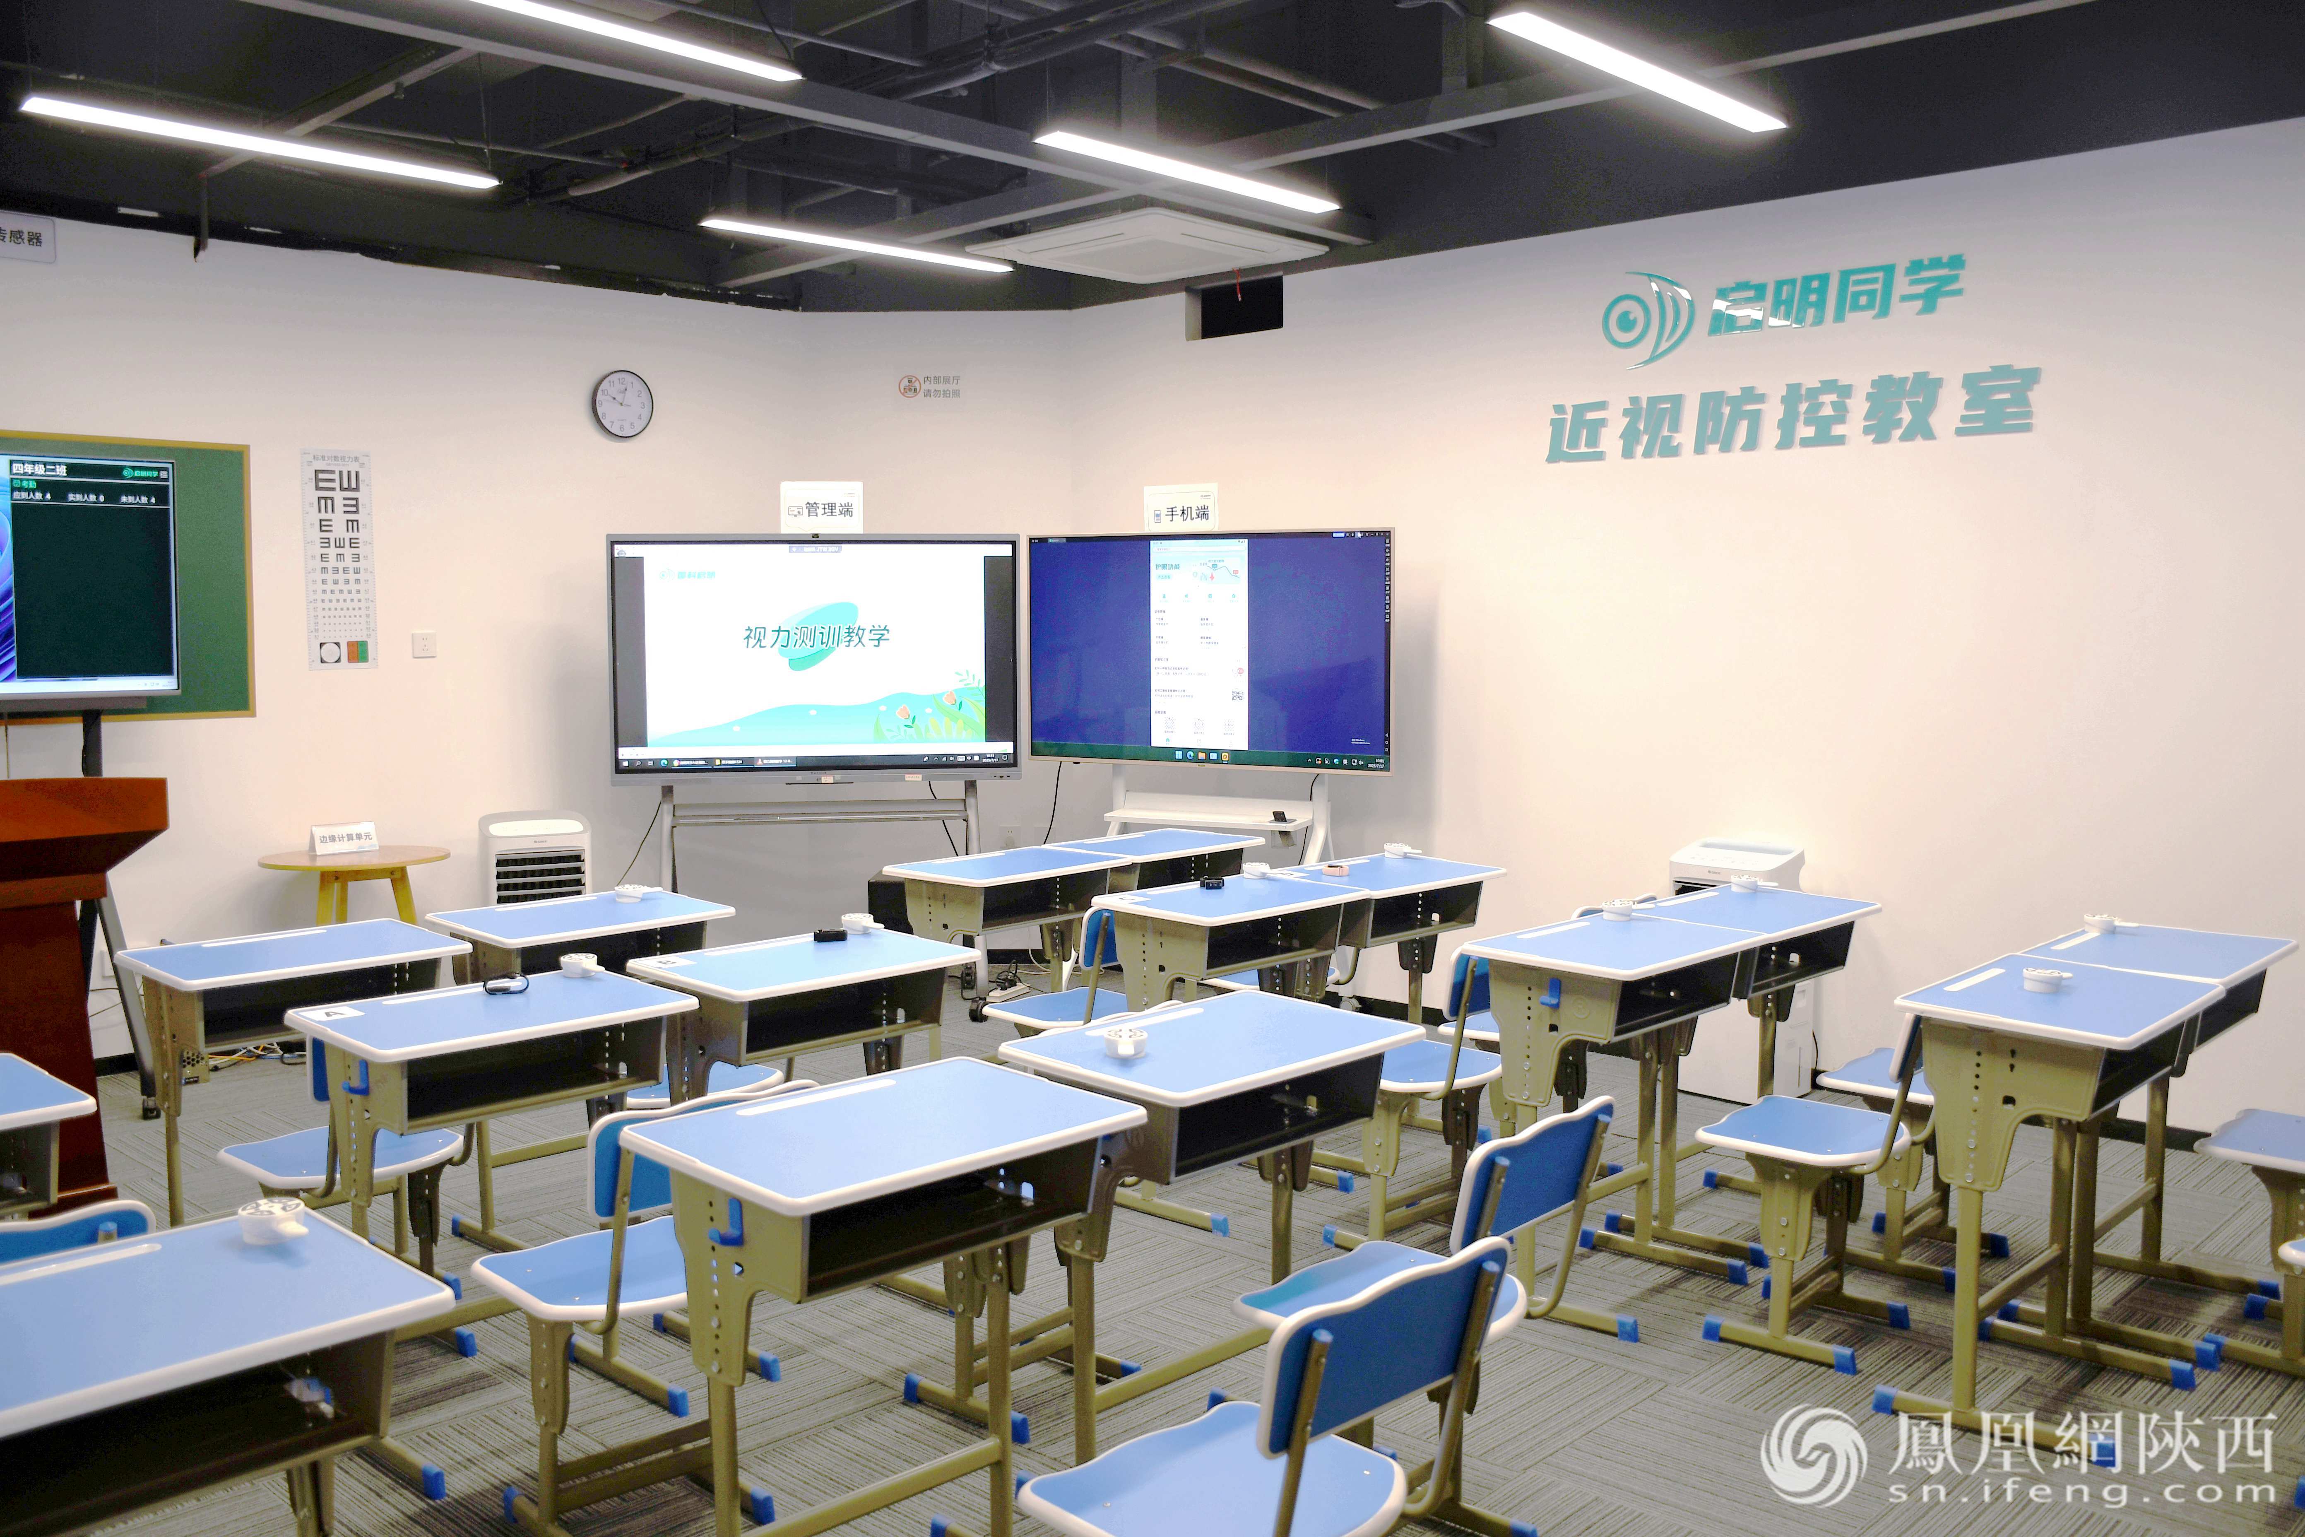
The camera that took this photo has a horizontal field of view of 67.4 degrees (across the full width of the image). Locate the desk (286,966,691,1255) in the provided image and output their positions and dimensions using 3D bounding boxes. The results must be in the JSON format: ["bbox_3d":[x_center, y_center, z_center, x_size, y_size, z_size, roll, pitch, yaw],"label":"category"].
[{"bbox_3d":[-1.138,0.782,3.037,0.420,0.750,0.610,3,5,42],"label":"desk"}]

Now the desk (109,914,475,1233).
[{"bbox_3d":[-1.877,0.775,3.830,0.410,0.766,0.600,5,7,41],"label":"desk"}]

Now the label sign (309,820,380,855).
[{"bbox_3d":[-2.665,0.227,5.698,0.195,0.090,0.085,-5,7,-44],"label":"label sign"}]

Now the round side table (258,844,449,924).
[{"bbox_3d":[-2.570,0.637,5.605,0.600,0.710,0.600,0,4,0],"label":"round side table"}]

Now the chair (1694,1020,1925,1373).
[{"bbox_3d":[1.400,0.814,3.574,0.450,0.770,0.400,5,7,41],"label":"chair"}]

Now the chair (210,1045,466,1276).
[{"bbox_3d":[-1.476,0.767,3.235,0.460,0.750,0.380,3,5,43],"label":"chair"}]

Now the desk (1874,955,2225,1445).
[{"bbox_3d":[1.738,0.824,3.335,0.600,0.799,0.410,-5,8,-44],"label":"desk"}]

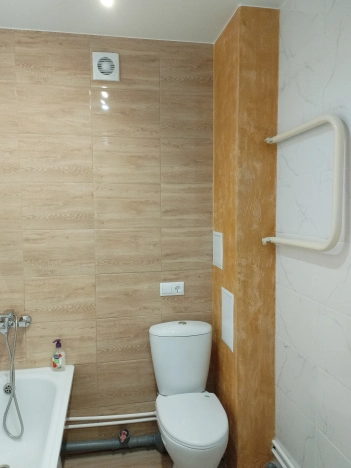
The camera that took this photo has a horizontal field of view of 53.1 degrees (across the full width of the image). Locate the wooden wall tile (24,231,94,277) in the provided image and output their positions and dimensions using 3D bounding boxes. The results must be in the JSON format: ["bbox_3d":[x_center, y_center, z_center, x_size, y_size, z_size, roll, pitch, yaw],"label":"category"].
[{"bbox_3d":[-0.678,0.112,2.067,0.400,0.270,0.014,-1,4,-10],"label":"wooden wall tile"}]

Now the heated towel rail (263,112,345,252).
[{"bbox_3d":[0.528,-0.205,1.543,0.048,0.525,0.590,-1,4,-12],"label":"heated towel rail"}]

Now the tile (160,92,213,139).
[{"bbox_3d":[0.070,-0.723,2.154,0.329,0.273,0.015,-1,4,-10],"label":"tile"}]

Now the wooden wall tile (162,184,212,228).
[{"bbox_3d":[0.075,-0.174,2.194,0.335,0.272,0.009,-1,4,-12],"label":"wooden wall tile"}]

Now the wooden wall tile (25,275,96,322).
[{"bbox_3d":[-0.681,0.389,2.099,0.401,0.273,0.015,-1,4,-10],"label":"wooden wall tile"}]

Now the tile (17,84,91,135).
[{"bbox_3d":[-0.687,-0.708,2.014,0.401,0.273,0.015,-1,4,-10],"label":"tile"}]

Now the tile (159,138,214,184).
[{"bbox_3d":[0.070,-0.445,2.156,0.320,0.270,0.014,-1,4,-10],"label":"tile"}]

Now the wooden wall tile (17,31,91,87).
[{"bbox_3d":[-0.685,-0.980,1.981,0.402,0.288,0.009,-1,4,-12],"label":"wooden wall tile"}]

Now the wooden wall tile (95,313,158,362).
[{"bbox_3d":[-0.278,0.648,2.171,0.400,0.270,0.014,-1,4,-10],"label":"wooden wall tile"}]

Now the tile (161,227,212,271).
[{"bbox_3d":[0.077,0.097,2.213,0.335,0.272,0.009,-1,4,-12],"label":"tile"}]

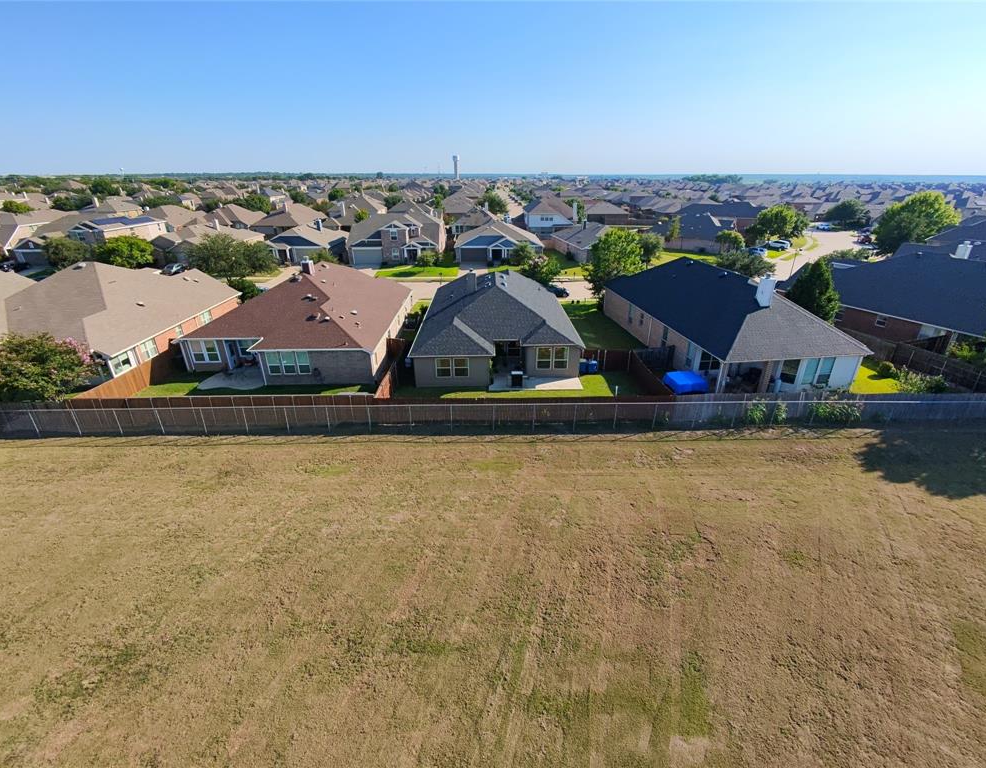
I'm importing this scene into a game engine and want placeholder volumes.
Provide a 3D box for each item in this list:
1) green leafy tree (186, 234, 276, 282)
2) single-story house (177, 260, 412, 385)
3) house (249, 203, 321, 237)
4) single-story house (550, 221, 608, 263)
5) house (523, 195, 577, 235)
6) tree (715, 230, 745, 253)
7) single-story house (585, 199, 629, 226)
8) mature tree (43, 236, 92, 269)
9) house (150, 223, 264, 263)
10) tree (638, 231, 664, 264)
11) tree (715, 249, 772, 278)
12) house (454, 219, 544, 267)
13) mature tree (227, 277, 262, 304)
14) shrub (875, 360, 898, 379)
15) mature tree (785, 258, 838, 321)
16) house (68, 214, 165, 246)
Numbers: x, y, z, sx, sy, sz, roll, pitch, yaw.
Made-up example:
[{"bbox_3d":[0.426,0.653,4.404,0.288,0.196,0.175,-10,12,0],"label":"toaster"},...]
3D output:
[{"bbox_3d":[-38.550,-18.140,68.030,11.400,7.000,11.000,0,24,0],"label":"green leafy tree"},{"bbox_3d":[-16.088,-7.025,41.839,15.300,7.000,19.600,0,24,0],"label":"single-story house"},{"bbox_3d":[-53.890,-44.140,126.530,12.200,7.000,23.500,0,24,0],"label":"house"},{"bbox_3d":[20.717,-28.898,94.315,13.000,6.500,20.500,-4,24,-8],"label":"single-story house"},{"bbox_3d":[14.380,-43.308,122.459,11.700,8.900,15.000,0,24,0],"label":"house"},{"bbox_3d":[47.970,-28.430,94.550,5.400,4.700,5.400,0,24,0],"label":"tree"},{"bbox_3d":[38.000,-57.007,157.942,14.000,6.400,17.000,0,24,0],"label":"single-story house"},{"bbox_3d":[-70.224,-21.945,78.331,6.200,5.300,6.200,0,24,0],"label":"mature tree"},{"bbox_3d":[-54.623,-28.254,91.395,13.200,6.300,20.000,0,24,0],"label":"house"},{"bbox_3d":[25.038,-21.668,76.772,4.200,5.700,4.200,0,24,0],"label":"tree"},{"bbox_3d":[33.324,-15.023,63.340,7.400,6.200,7.400,0,24,0],"label":"tree"},{"bbox_3d":[1.035,-29.464,95.348,16.600,6.700,20.000,-1,24,-1],"label":"house"},{"bbox_3d":[-30.770,-11.610,57.790,3.800,3.400,3.800,0,24,0],"label":"mature tree"},{"bbox_3d":[29.802,-1.285,36.139,1.350,1.250,1.350,0,24,0],"label":"shrub"},{"bbox_3d":[30.778,-8.322,45.538,4.400,7.400,4.400,0,24,0],"label":"mature tree"},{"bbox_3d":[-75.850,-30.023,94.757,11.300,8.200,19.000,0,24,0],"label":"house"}]

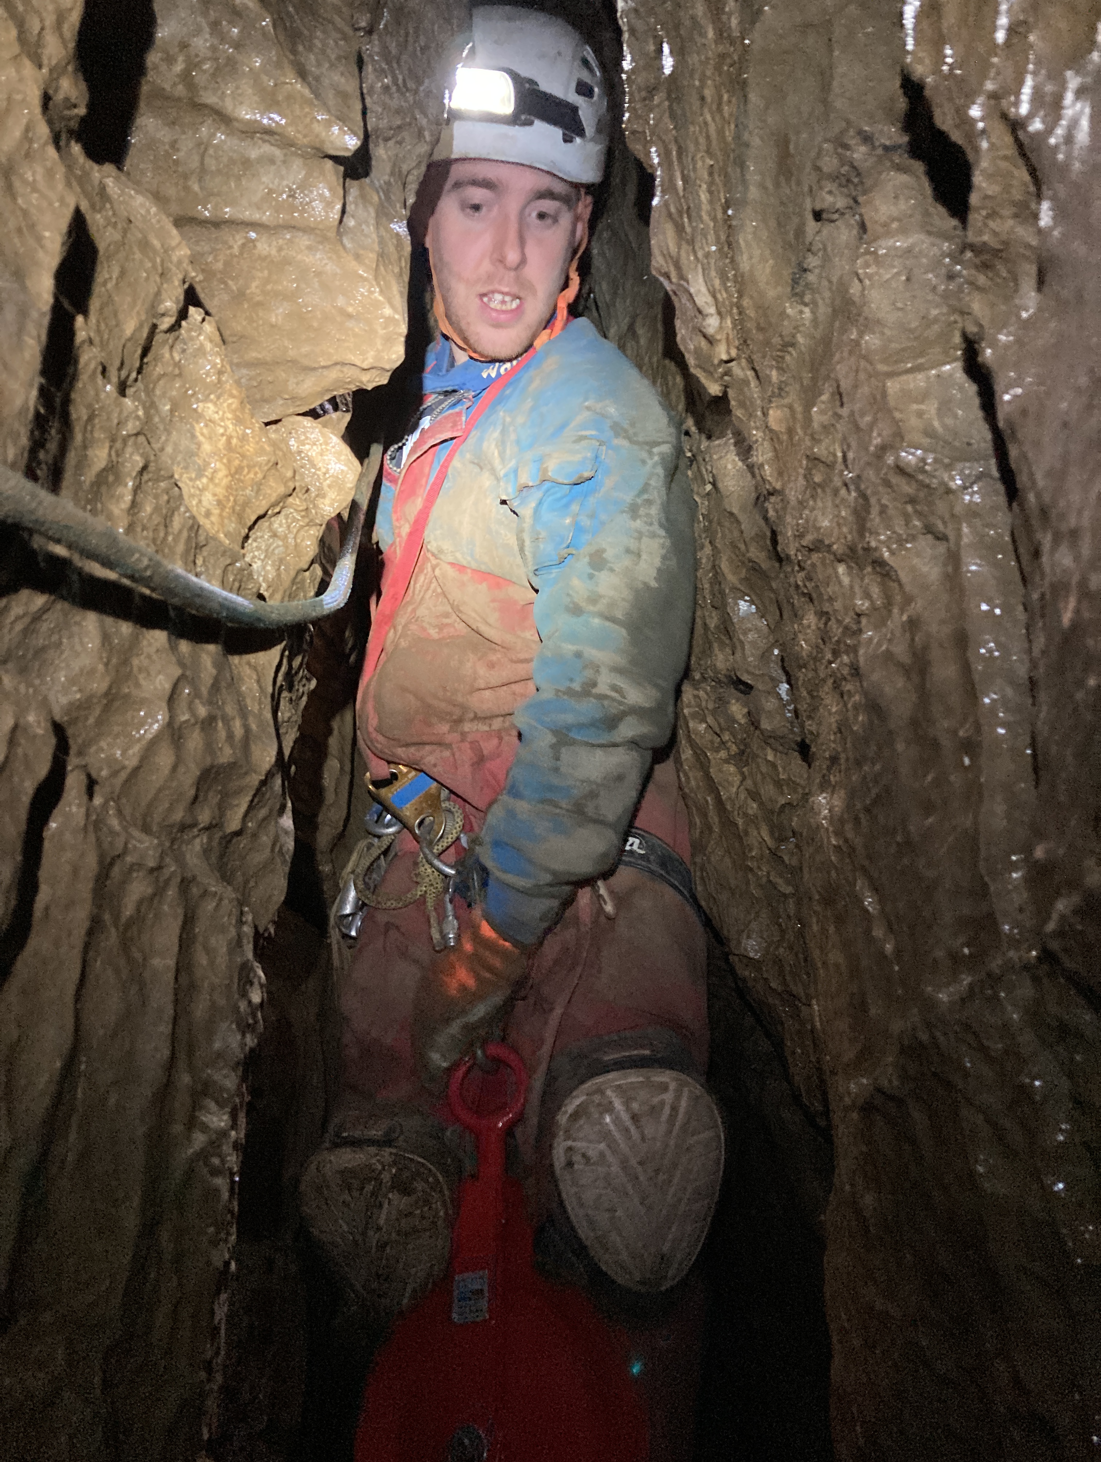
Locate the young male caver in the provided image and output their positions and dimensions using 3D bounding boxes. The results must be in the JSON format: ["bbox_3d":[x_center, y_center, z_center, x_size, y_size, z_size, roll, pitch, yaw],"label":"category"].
[{"bbox_3d":[-0.060,0.090,1.200,0.490,1.660,0.450,2,5,31],"label":"young male caver"}]

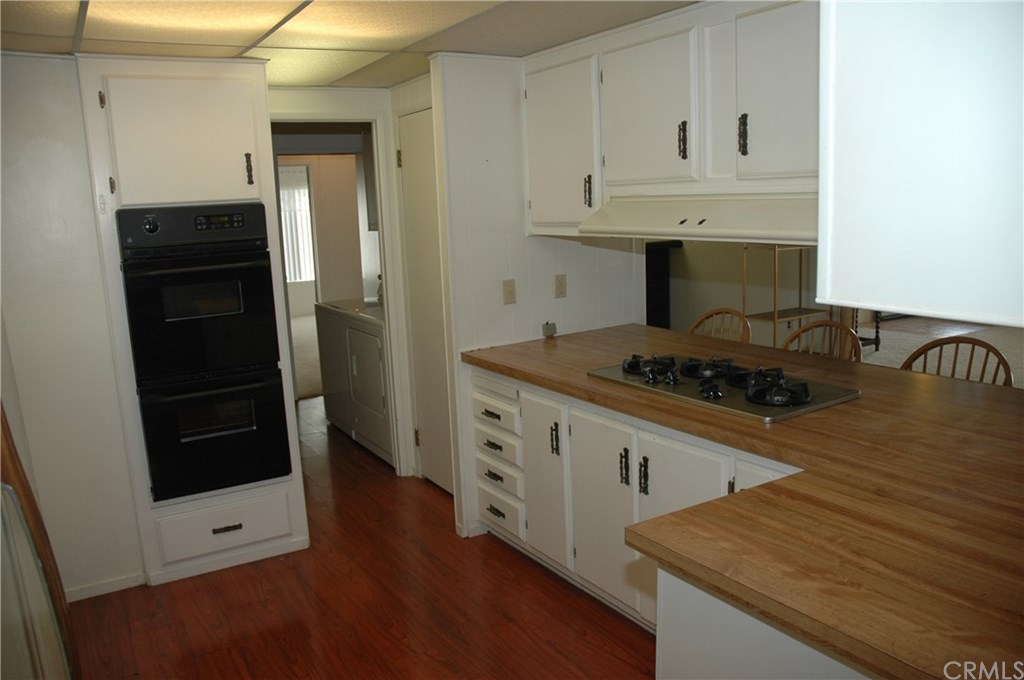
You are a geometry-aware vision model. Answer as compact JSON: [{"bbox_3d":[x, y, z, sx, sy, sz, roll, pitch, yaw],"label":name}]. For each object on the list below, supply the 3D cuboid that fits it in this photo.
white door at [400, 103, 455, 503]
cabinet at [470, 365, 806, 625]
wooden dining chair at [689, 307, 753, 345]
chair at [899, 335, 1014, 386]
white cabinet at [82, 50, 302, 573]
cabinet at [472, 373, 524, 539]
[{"bbox_3d":[-0.381,-0.175,4.161,0.040,2.085,0.690,-8,11,-31],"label":"white door"},{"bbox_3d":[0.626,0.616,3.119,0.620,0.820,1.960,-8,11,-31],"label":"cabinet"},{"bbox_3d":[0.889,0.377,3.863,0.480,1.030,0.440,-8,11,-31],"label":"wooden dining chair"},{"bbox_3d":[1.515,0.517,2.885,0.480,1.030,0.450,-8,11,-31],"label":"chair"},{"bbox_3d":[-1.493,-0.094,3.599,0.720,2.245,0.600,-8,11,-31],"label":"white cabinet"},{"bbox_3d":[0.196,0.529,3.759,0.595,0.745,0.420,-8,11,-31],"label":"cabinet"}]

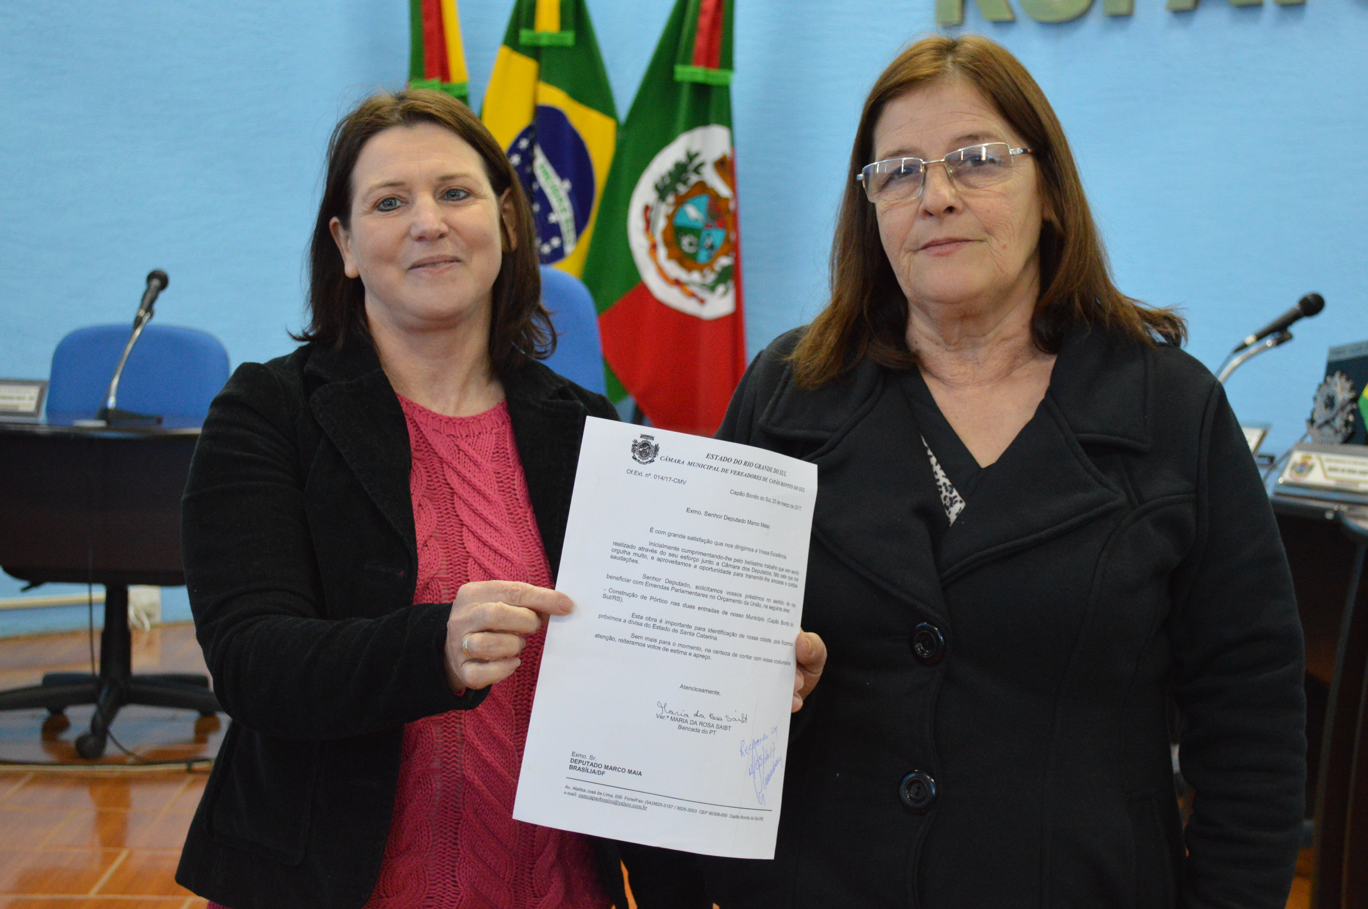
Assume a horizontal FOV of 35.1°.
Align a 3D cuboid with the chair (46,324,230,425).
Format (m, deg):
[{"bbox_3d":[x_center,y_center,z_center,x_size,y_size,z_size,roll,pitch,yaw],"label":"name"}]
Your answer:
[{"bbox_3d":[-1.315,0.165,5.060,0.610,0.950,0.620,2,3,-3],"label":"chair"}]

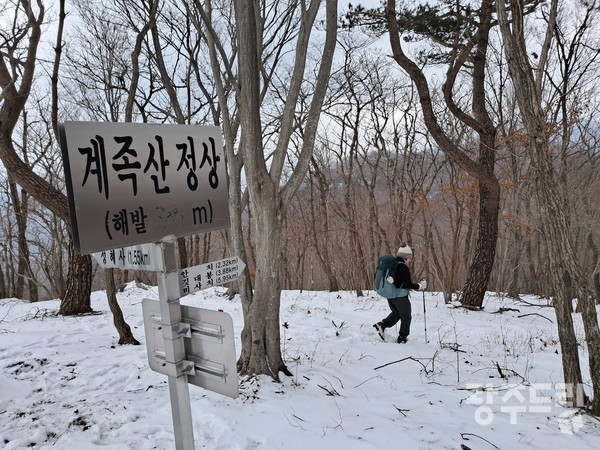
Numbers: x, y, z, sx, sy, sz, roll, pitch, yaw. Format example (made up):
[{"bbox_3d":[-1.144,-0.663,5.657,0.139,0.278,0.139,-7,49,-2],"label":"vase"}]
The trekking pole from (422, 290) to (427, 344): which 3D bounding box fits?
[{"bbox_3d":[2.072,1.441,7.750,0.050,1.080,0.050,-2,0,0],"label":"trekking pole"}]

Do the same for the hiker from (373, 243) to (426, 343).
[{"bbox_3d":[1.655,1.123,7.720,0.880,1.680,0.560,0,0,2],"label":"hiker"}]

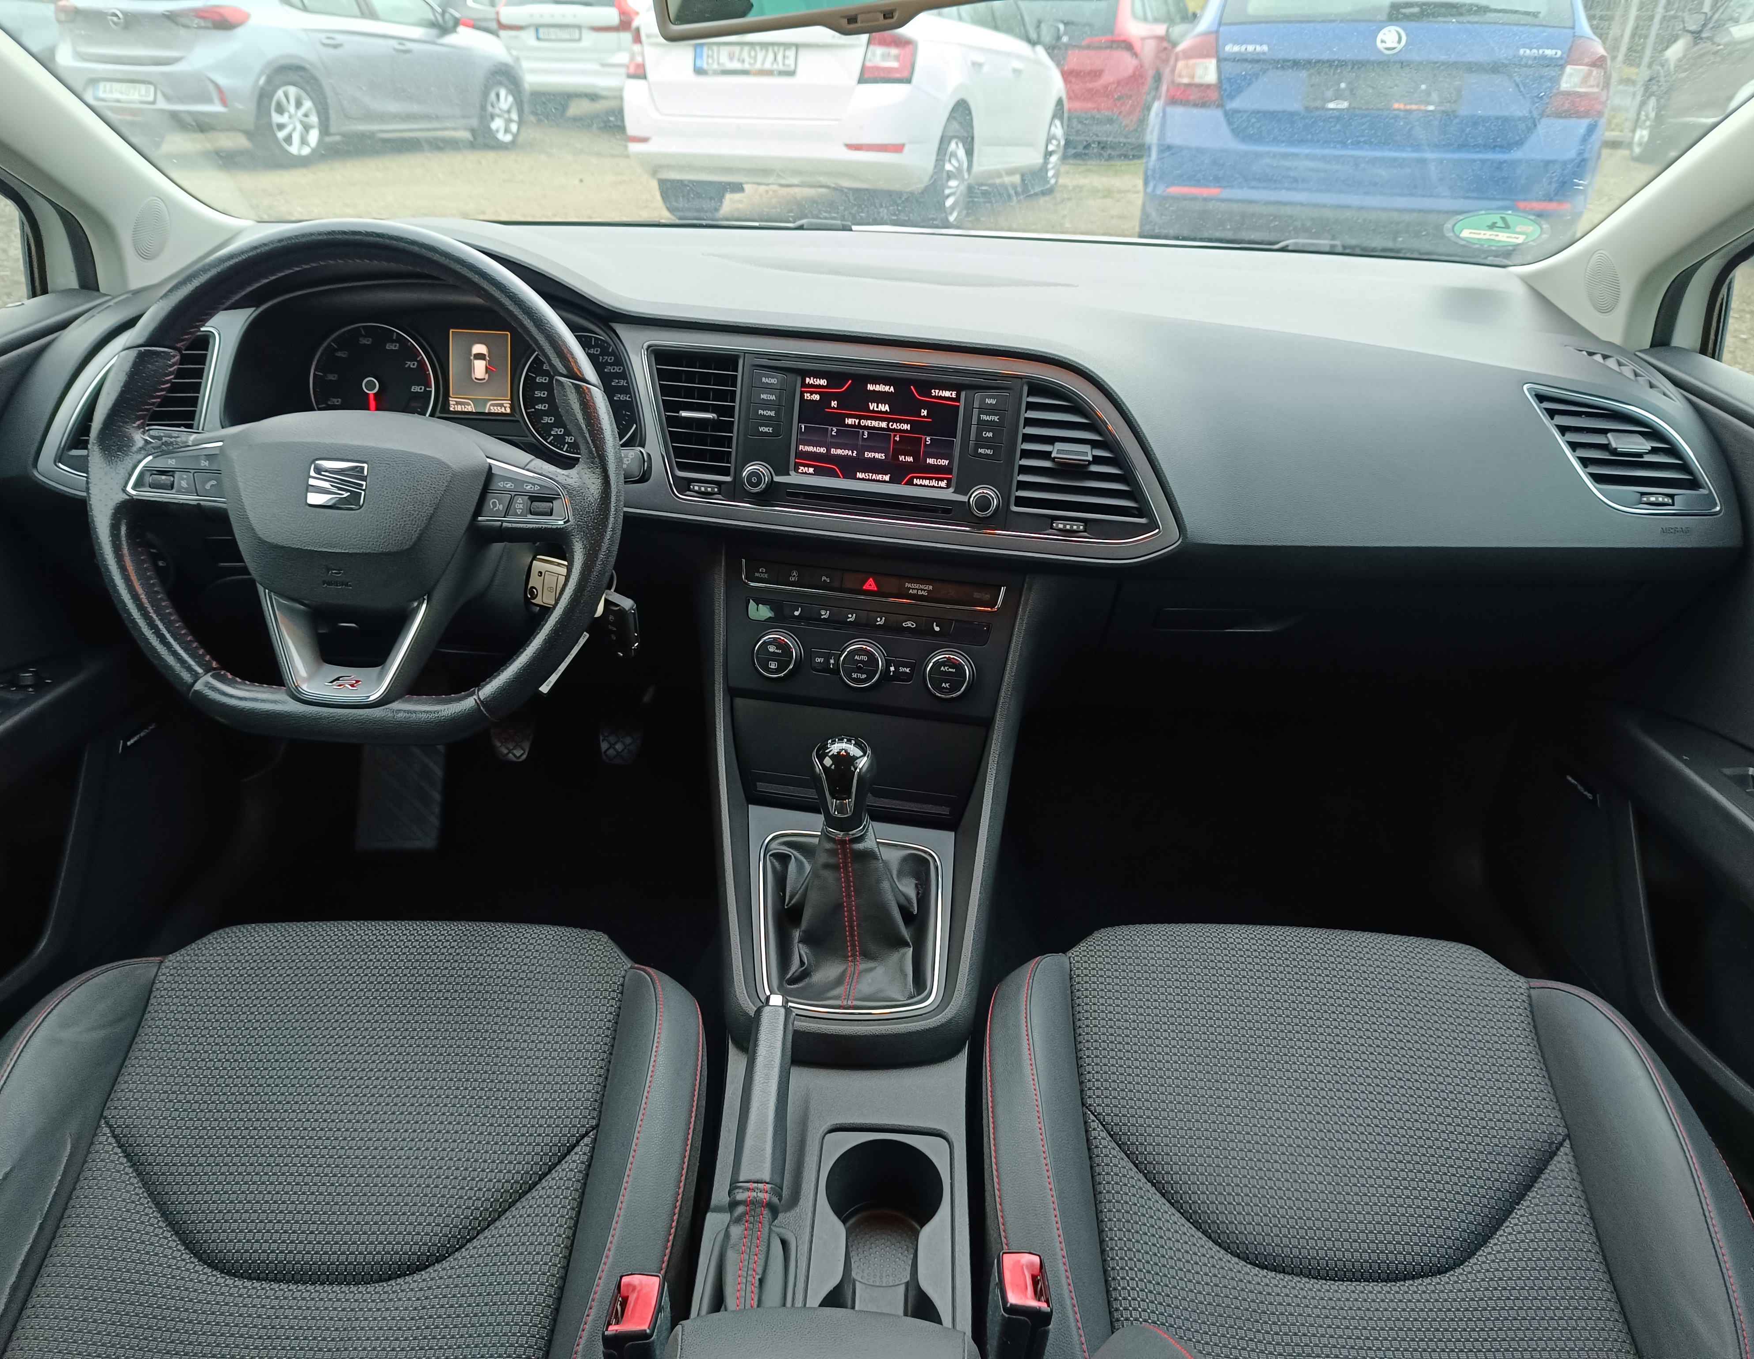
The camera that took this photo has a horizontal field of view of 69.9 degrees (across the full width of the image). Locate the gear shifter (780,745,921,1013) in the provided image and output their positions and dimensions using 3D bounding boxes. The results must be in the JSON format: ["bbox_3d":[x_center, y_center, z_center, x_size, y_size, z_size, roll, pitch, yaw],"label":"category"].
[{"bbox_3d":[-0.021,0.127,0.900,0.108,0.148,0.130,2,36,0],"label":"gear shifter"}]

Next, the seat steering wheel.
[{"bbox_3d":[-0.361,-0.138,0.885,0.372,0.360,0.090,2,3,-1],"label":"seat steering wheel"}]

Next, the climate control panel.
[{"bbox_3d":[-0.007,-0.036,1.060,0.225,0.110,0.035,7,3,8],"label":"climate control panel"}]

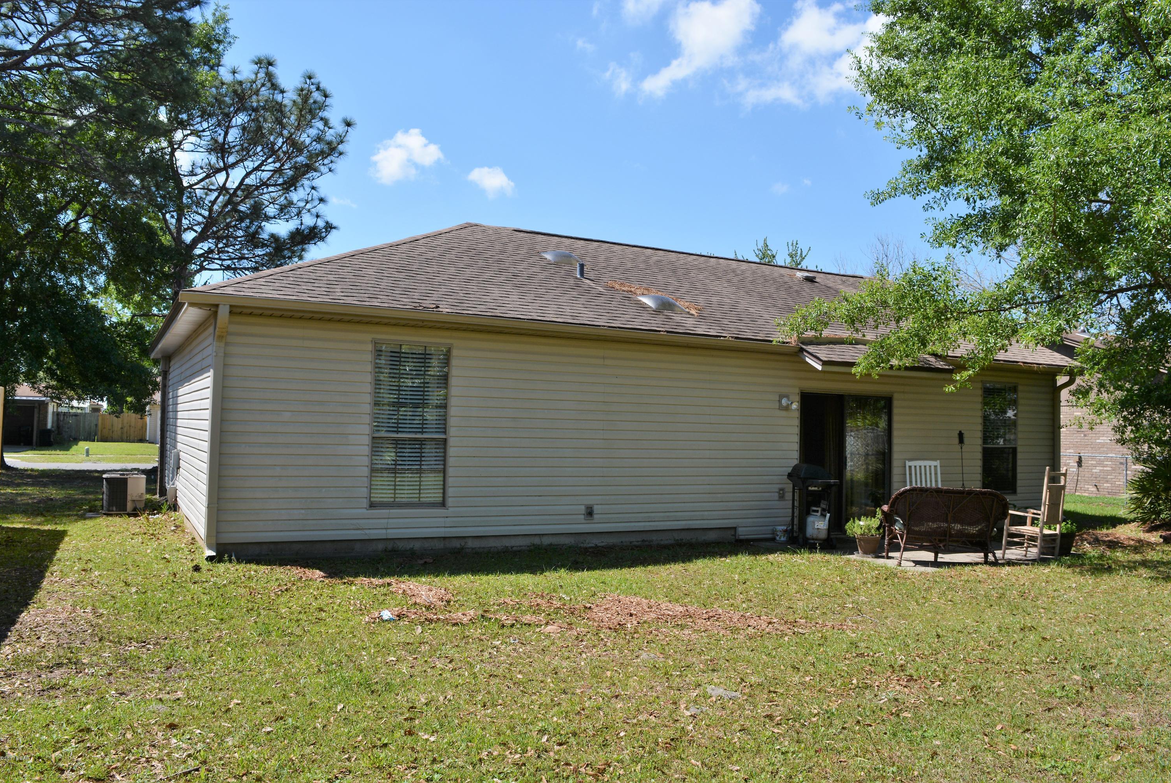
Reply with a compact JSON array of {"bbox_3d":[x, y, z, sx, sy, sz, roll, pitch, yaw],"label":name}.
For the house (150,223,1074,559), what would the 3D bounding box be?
[{"bbox_3d":[0.176,-0.312,15.600,14.000,4.830,9.000,3,-3,-28],"label":"house"}]

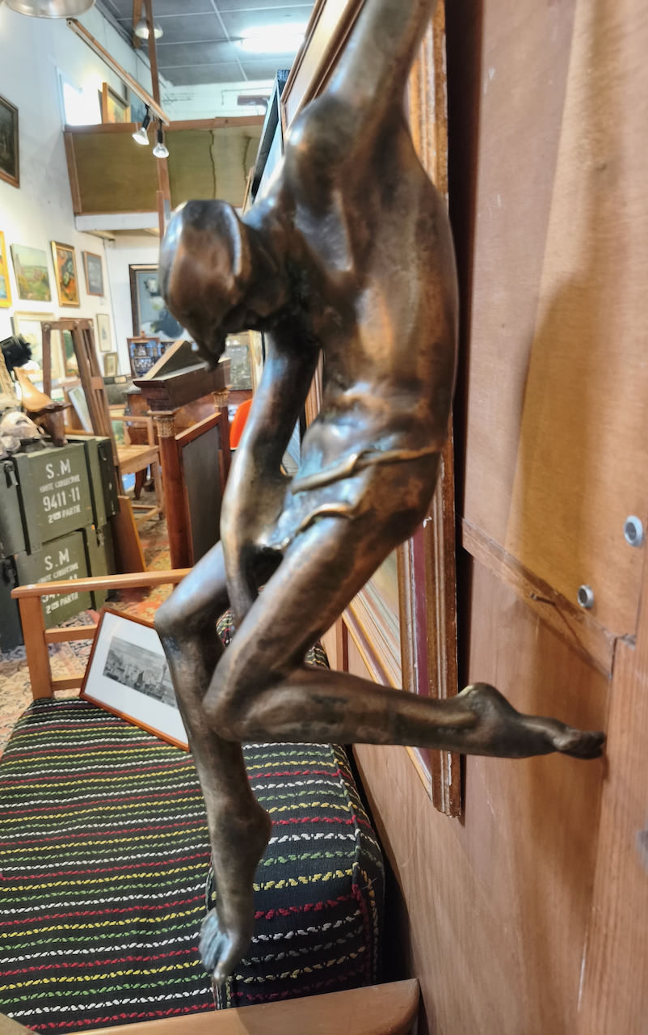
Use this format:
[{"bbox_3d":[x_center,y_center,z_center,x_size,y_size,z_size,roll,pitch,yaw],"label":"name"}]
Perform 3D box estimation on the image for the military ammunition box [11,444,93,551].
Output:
[{"bbox_3d":[-1.235,-0.114,2.884,0.389,0.350,0.625,6,18,25],"label":"military ammunition box"}]

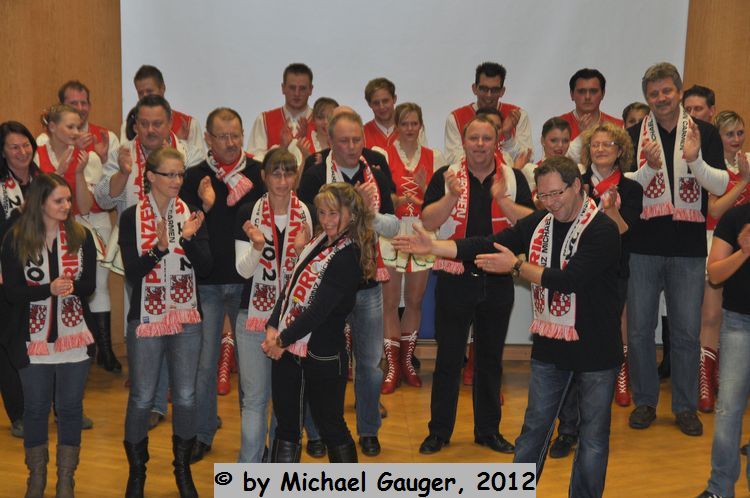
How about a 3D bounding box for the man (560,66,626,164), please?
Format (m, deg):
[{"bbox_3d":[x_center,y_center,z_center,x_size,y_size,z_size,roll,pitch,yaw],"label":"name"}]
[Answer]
[{"bbox_3d":[1.249,-0.140,10.907,0.540,1.800,0.380,1,12,3],"label":"man"}]

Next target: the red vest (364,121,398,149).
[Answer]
[{"bbox_3d":[0.067,-0.473,10.859,0.420,0.580,0.270,0,12,-3],"label":"red vest"}]

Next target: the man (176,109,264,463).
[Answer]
[{"bbox_3d":[-0.778,0.156,9.491,0.500,1.775,0.440,-3,12,-15],"label":"man"}]

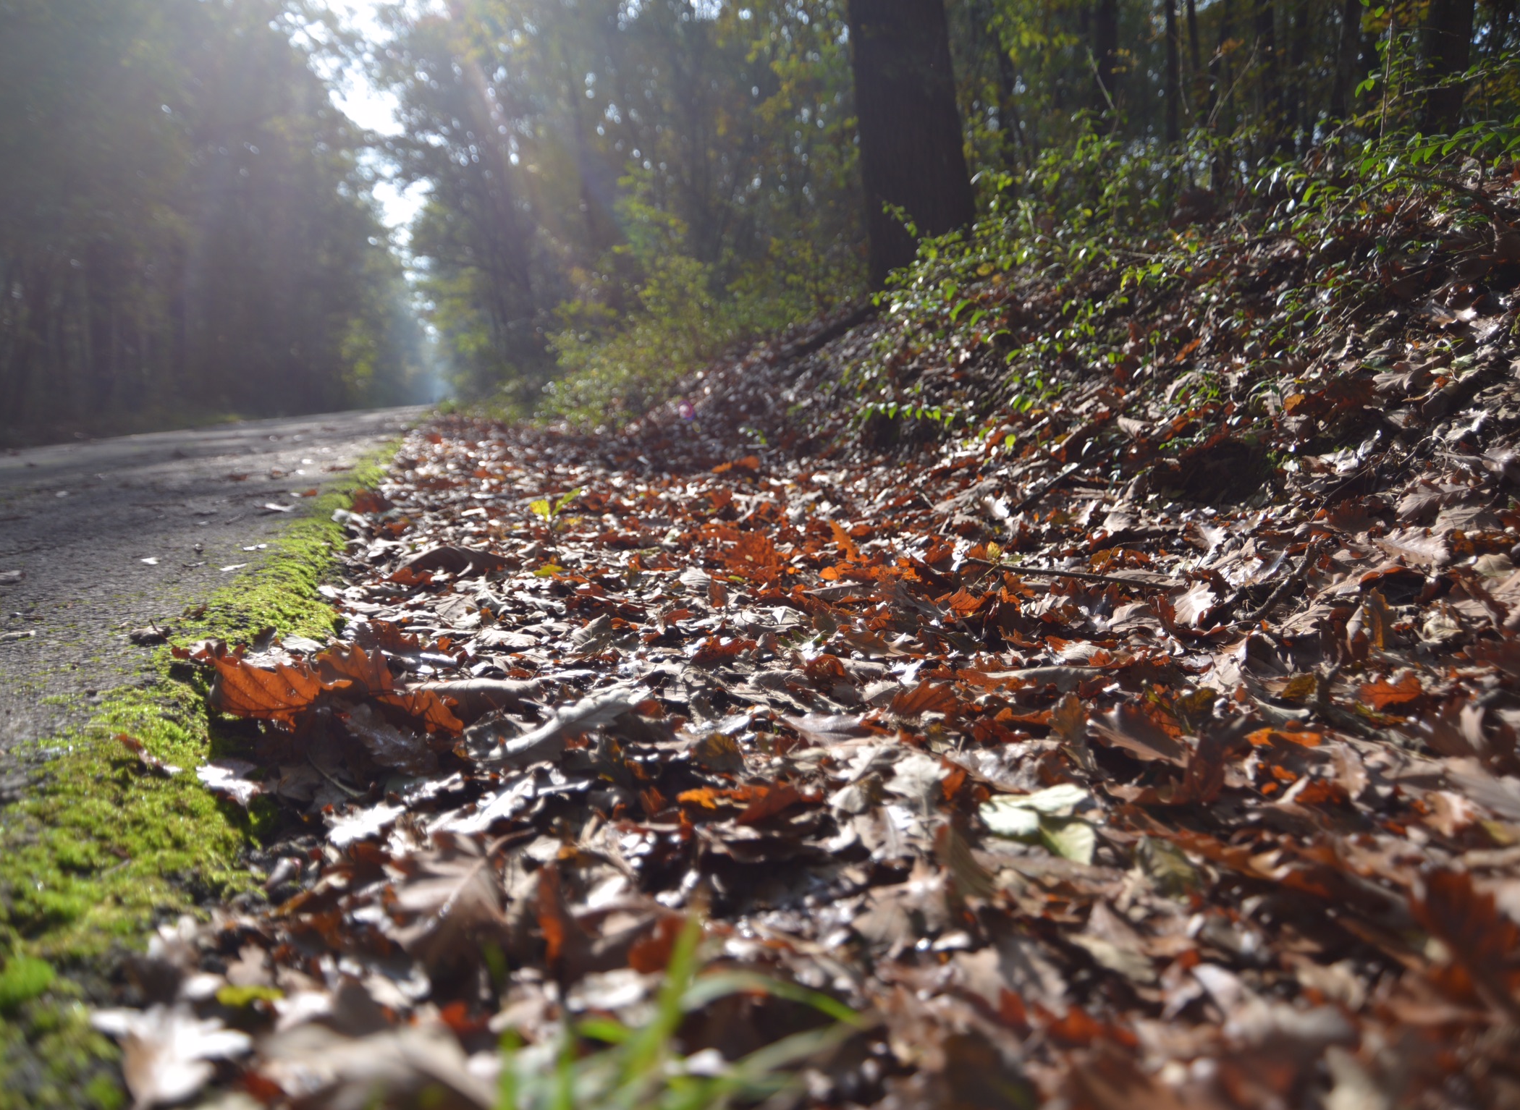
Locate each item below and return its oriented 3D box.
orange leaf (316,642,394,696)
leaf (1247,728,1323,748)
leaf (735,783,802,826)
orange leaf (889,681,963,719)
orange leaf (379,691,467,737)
[{"bbox_3d":[-0.433,0.123,1.190,0.086,0.045,0.060,0,7,0],"label":"orange leaf"},{"bbox_3d":[0.472,0.165,1.000,0.071,0.013,0.045,0,7,0],"label":"leaf"},{"bbox_3d":[0.007,0.198,0.880,0.053,0.020,0.050,0,7,0],"label":"leaf"},{"bbox_3d":[0.171,0.148,1.140,0.075,0.027,0.060,0,7,0],"label":"orange leaf"},{"bbox_3d":[-0.349,0.162,1.140,0.089,0.034,0.060,0,7,0],"label":"orange leaf"}]

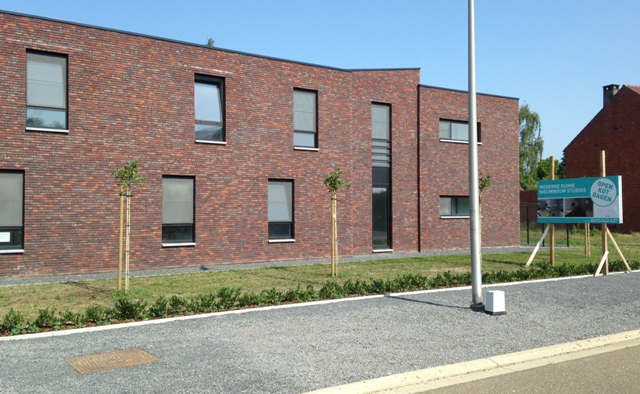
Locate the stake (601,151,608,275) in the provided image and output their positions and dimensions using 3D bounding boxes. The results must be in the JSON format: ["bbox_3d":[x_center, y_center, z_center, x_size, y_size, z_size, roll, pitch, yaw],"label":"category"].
[{"bbox_3d":[7.251,0.410,15.535,0.085,3.169,0.085,1,-2,-33],"label":"stake"}]

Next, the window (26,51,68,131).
[{"bbox_3d":[-6.873,-2.642,15.380,0.988,2.017,0.150,1,-1,-37],"label":"window"}]

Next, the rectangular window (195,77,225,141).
[{"bbox_3d":[-3.243,-2.590,17.995,0.987,1.952,0.140,1,-1,-37],"label":"rectangular window"}]

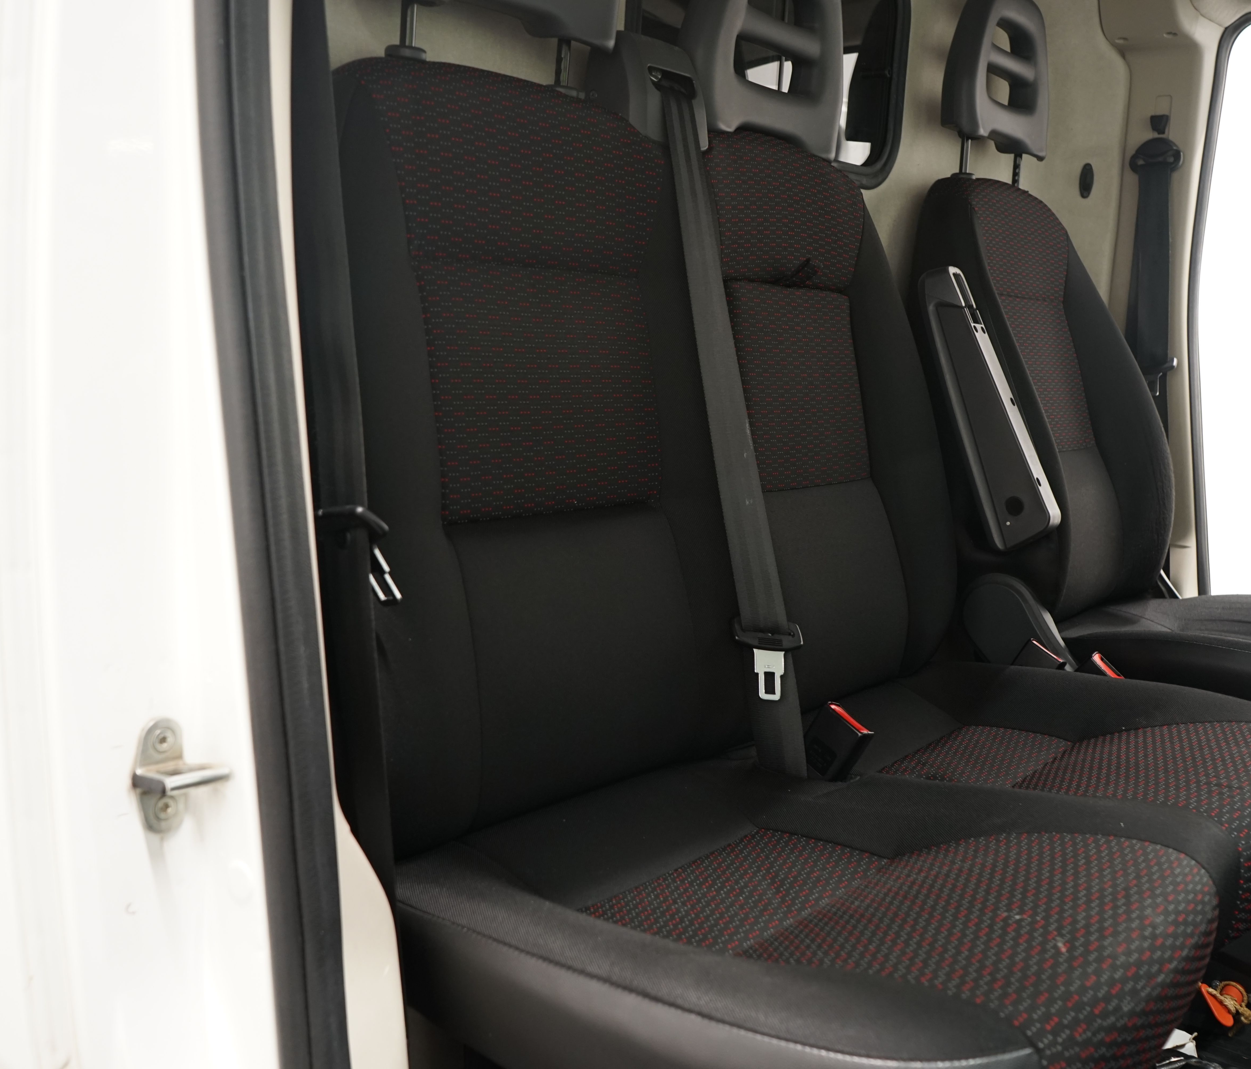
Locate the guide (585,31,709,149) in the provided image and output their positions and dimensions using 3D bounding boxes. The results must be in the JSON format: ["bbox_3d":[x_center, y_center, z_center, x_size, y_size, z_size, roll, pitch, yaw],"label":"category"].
[{"bbox_3d":[0.024,-0.446,1.310,0.068,0.115,0.122,6,10,40],"label":"guide"}]

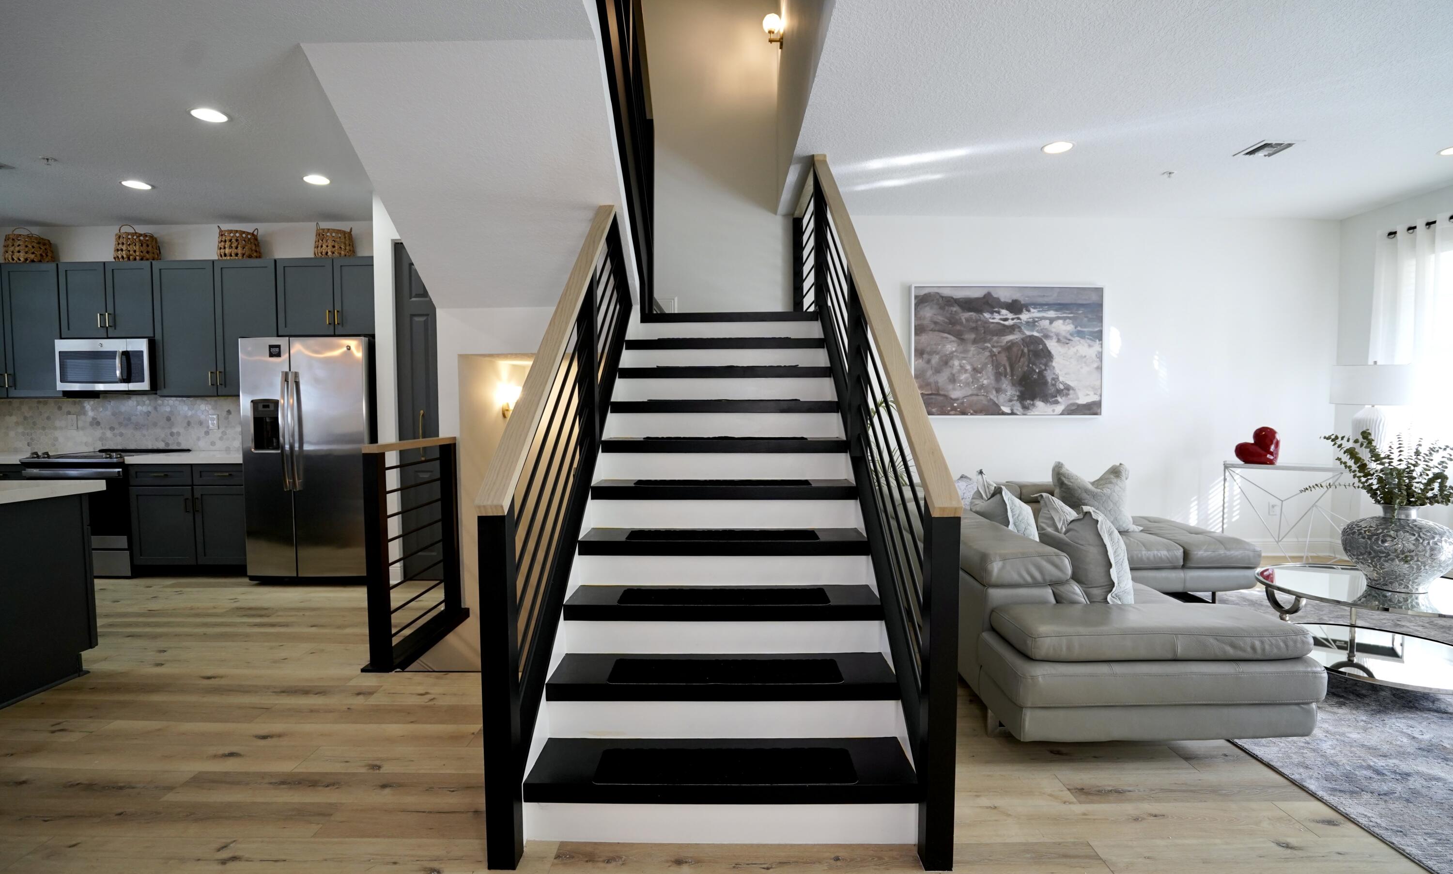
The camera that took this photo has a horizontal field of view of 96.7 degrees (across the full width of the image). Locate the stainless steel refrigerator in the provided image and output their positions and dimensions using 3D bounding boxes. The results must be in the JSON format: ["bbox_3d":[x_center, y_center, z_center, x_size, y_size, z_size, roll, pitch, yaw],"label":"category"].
[{"bbox_3d":[-2.988,0.160,4.970,0.905,1.750,0.780,0,3,1],"label":"stainless steel refrigerator"}]

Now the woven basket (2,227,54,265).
[{"bbox_3d":[-5.505,-1.511,5.100,0.310,0.285,0.290,0,3,1],"label":"woven basket"}]

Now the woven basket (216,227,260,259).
[{"bbox_3d":[-3.978,-1.563,5.267,0.290,0.297,0.290,0,3,0],"label":"woven basket"}]

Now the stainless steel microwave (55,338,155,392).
[{"bbox_3d":[-4.697,-0.550,5.070,0.745,0.420,0.400,0,3,1],"label":"stainless steel microwave"}]

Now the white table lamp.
[{"bbox_3d":[4.728,-0.155,4.751,0.440,0.788,0.440,0,3,0],"label":"white table lamp"}]

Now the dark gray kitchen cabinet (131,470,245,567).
[{"bbox_3d":[-3.862,0.577,4.984,0.910,0.790,0.610,0,3,1],"label":"dark gray kitchen cabinet"}]

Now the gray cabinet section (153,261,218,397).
[{"bbox_3d":[-4.245,-0.854,5.238,0.485,1.061,0.330,0,2,1],"label":"gray cabinet section"}]

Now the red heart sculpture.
[{"bbox_3d":[4.205,0.068,5.117,0.290,0.295,0.160,1,3,27],"label":"red heart sculpture"}]

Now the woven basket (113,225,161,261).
[{"bbox_3d":[-4.822,-1.565,5.272,0.290,0.331,0.290,0,3,0],"label":"woven basket"}]

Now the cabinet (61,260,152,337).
[{"bbox_3d":[-4.767,-1.064,5.125,0.735,0.600,0.330,0,3,1],"label":"cabinet"}]

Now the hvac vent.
[{"bbox_3d":[3.234,-1.708,3.857,0.245,0.030,0.260,0,3,0],"label":"hvac vent"}]

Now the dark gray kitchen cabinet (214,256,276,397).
[{"bbox_3d":[-3.690,-0.850,5.125,0.485,1.060,0.330,0,3,1],"label":"dark gray kitchen cabinet"}]

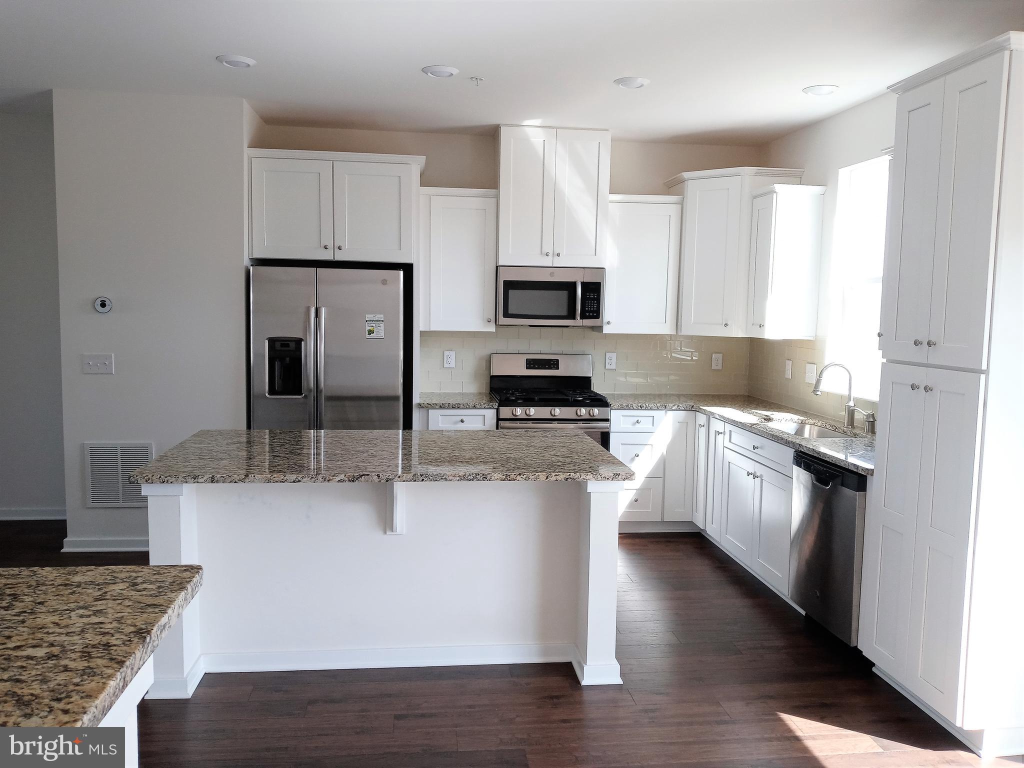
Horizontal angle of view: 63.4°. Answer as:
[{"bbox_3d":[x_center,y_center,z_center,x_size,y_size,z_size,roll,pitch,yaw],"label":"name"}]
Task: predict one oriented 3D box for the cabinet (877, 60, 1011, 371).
[{"bbox_3d":[1.882,-0.606,3.105,0.621,1.070,0.625,0,5,-7],"label":"cabinet"}]

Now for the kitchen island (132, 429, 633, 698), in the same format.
[{"bbox_3d":[-0.526,0.742,3.720,1.897,0.914,1.105,0,5,-7],"label":"kitchen island"}]

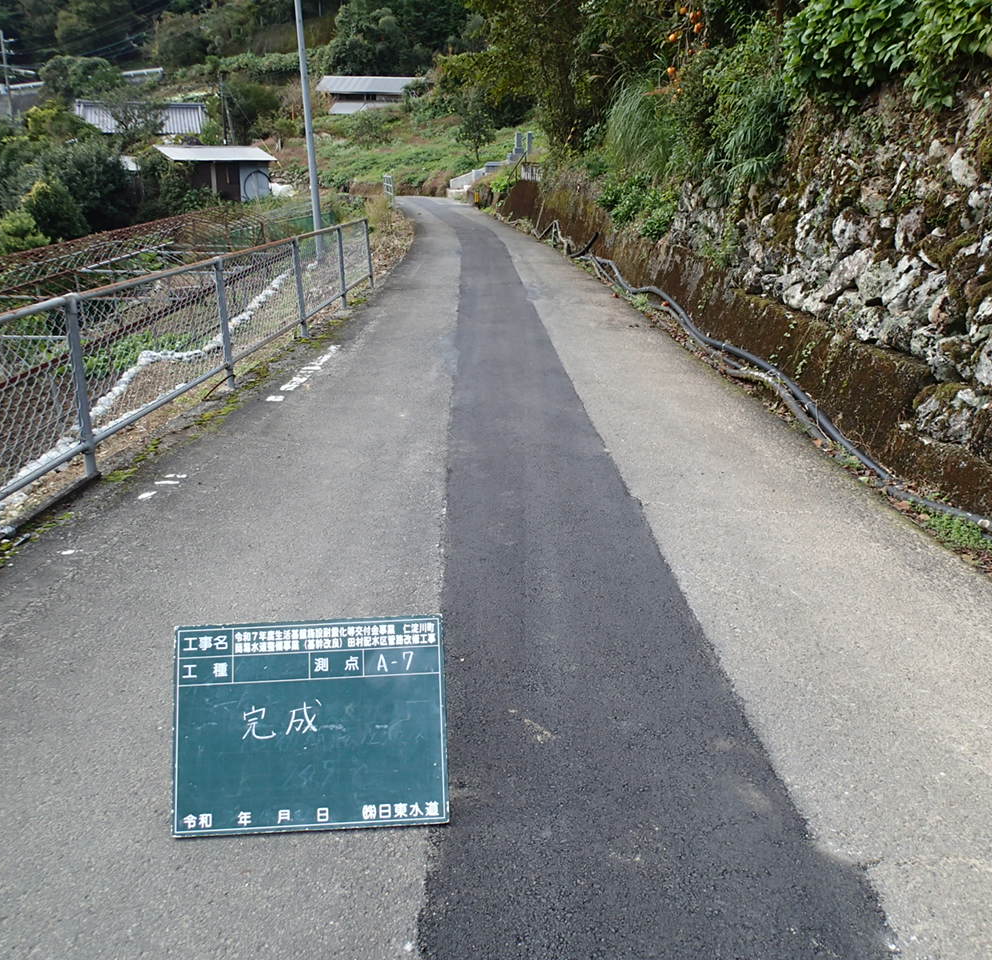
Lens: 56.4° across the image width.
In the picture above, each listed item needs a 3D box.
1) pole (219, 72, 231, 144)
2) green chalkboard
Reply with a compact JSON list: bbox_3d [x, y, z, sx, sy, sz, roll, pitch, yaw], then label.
[{"bbox_3d":[-17.675,-23.207,60.438,0.250,6.300,0.250,-4,8,0],"label":"pole"},{"bbox_3d":[-0.412,0.542,2.062,0.600,0.450,0.020,-2,-10,-2],"label":"green chalkboard"}]

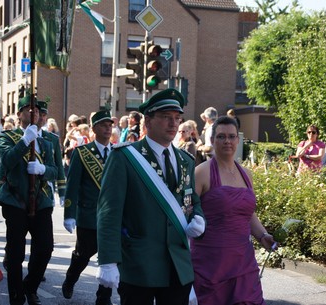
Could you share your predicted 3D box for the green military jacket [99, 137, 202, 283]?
[{"bbox_3d":[-0.069,0.331,4.220,0.570,0.810,0.360,1,3,-30],"label":"green military jacket"}]

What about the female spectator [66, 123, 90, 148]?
[{"bbox_3d":[-1.577,0.249,14.520,0.420,1.580,0.500,3,1,15],"label":"female spectator"}]

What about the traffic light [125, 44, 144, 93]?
[{"bbox_3d":[-0.603,-1.778,16.200,0.360,1.020,0.340,2,1,-15],"label":"traffic light"}]

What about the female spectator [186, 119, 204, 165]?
[{"bbox_3d":[0.419,0.345,11.021,0.340,1.640,0.470,2,1,-3],"label":"female spectator"}]

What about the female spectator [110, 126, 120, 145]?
[{"bbox_3d":[-0.983,0.289,15.020,0.320,1.560,0.460,2,1,-7],"label":"female spectator"}]

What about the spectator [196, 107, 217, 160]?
[{"bbox_3d":[0.646,0.245,11.023,0.420,1.800,0.520,3,2,34],"label":"spectator"}]

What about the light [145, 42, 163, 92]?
[{"bbox_3d":[-0.169,-1.688,15.200,0.290,0.970,0.330,1,3,-25],"label":"light"}]

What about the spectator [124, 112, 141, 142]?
[{"bbox_3d":[-0.486,0.213,12.035,0.350,1.720,0.480,1,3,-22],"label":"spectator"}]

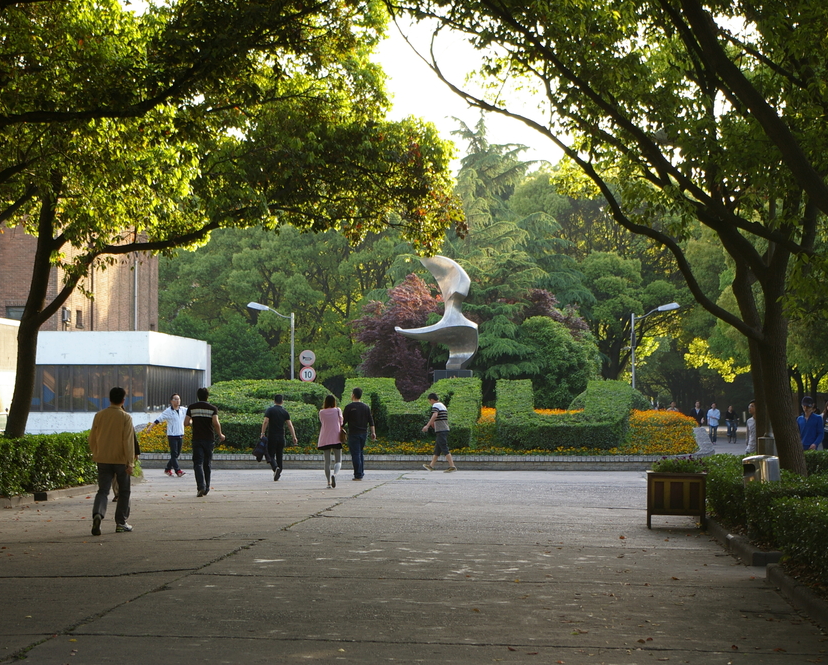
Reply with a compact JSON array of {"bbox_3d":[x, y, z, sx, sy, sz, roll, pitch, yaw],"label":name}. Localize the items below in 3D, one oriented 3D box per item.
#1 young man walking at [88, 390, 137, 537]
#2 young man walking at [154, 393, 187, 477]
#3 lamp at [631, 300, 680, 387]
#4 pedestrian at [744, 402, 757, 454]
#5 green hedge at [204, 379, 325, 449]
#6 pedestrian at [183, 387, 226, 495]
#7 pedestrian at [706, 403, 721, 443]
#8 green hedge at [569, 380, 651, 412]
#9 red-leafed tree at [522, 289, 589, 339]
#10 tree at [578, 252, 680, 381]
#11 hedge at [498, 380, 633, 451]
[{"bbox_3d":[-3.497,1.471,26.366,0.500,1.700,0.450,0,-2,10],"label":"young man walking"},{"bbox_3d":[-5.082,2.155,47.455,0.750,1.740,0.500,1,-2,-25],"label":"young man walking"},{"bbox_3d":[8.224,1.456,77.500,1.680,4.930,0.300,0,-2,4],"label":"lamp"},{"bbox_3d":[6.131,2.022,40.500,0.460,1.650,0.420,-1,-2,30],"label":"pedestrian"},{"bbox_3d":[-3.556,1.984,55.965,3.300,1.650,2.800,0,-2,0],"label":"green hedge"},{"bbox_3d":[-3.407,1.803,37.060,0.600,1.750,0.500,0,-2,3],"label":"pedestrian"},{"bbox_3d":[12.239,3.689,93.000,0.540,1.670,0.450,0,-2,7],"label":"pedestrian"},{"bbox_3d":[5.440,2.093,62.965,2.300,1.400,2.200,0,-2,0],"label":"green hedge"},{"bbox_3d":[4.322,0.827,70.000,2.800,4.400,2.800,0,-2,4],"label":"red-leafed tree"},{"bbox_3d":[7.837,0.678,82.023,4.000,7.000,4.000,0,-2,0],"label":"tree"},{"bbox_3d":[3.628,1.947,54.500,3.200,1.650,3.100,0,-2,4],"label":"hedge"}]

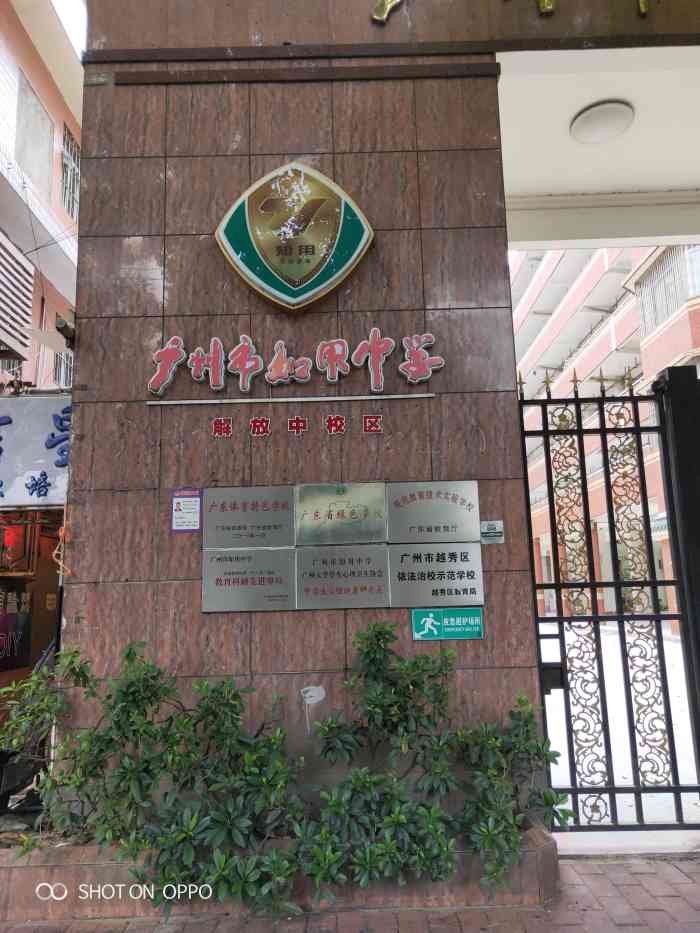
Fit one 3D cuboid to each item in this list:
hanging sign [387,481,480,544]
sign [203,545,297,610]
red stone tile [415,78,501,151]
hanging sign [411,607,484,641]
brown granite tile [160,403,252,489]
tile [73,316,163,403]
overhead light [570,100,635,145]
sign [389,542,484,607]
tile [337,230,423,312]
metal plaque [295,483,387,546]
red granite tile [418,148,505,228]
[{"bbox_3d":[0.546,0.297,4.051,0.600,0.400,0.020,-2,-8,0],"label":"hanging sign"},{"bbox_3d":[-0.625,0.713,3.861,0.585,0.382,0.020,-1,-8,0],"label":"sign"},{"bbox_3d":[0.751,-2.470,4.351,0.580,0.576,0.030,-1,-8,0],"label":"red stone tile"},{"bbox_3d":[0.625,1.005,3.950,0.451,0.194,0.012,-2,-8,0],"label":"hanging sign"},{"bbox_3d":[-0.957,-0.153,4.133,0.600,0.596,0.020,-2,-8,0],"label":"brown granite tile"},{"bbox_3d":[-1.573,-0.726,4.216,0.600,0.596,0.020,-2,-8,0],"label":"tile"},{"bbox_3d":[2.062,-2.775,5.062,0.499,0.100,0.499,-1,-8,0],"label":"overhead light"},{"bbox_3d":[0.555,0.696,3.992,0.600,0.400,0.020,-2,-8,0],"label":"sign"},{"bbox_3d":[0.210,-1.363,4.316,0.600,0.596,0.020,-2,-8,0],"label":"tile"},{"bbox_3d":[-0.054,0.309,4.047,0.600,0.400,0.020,-2,-8,0],"label":"metal plaque"},{"bbox_3d":[0.766,-1.901,4.268,0.580,0.576,0.030,-1,-8,0],"label":"red granite tile"}]

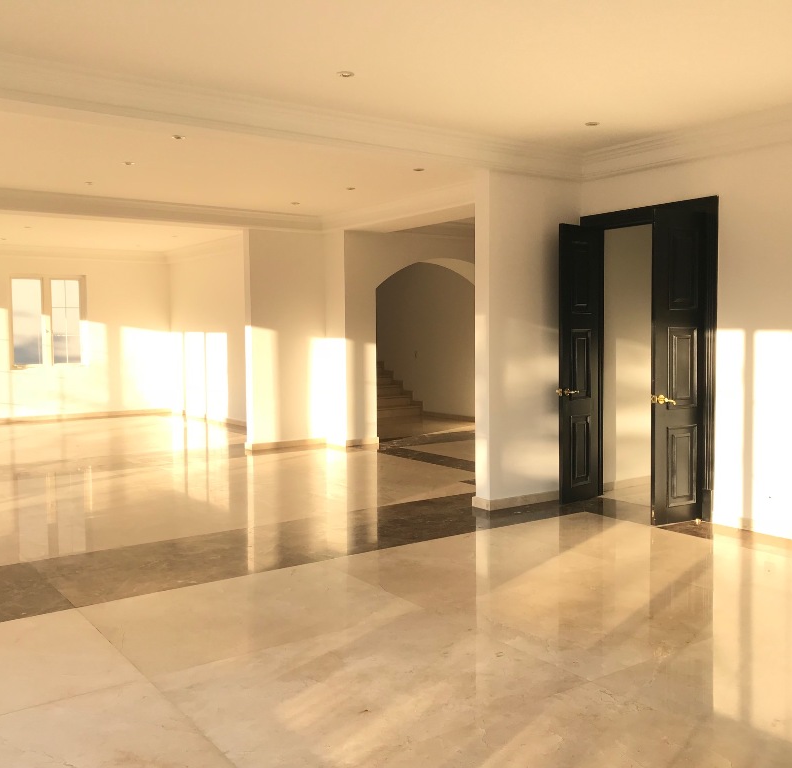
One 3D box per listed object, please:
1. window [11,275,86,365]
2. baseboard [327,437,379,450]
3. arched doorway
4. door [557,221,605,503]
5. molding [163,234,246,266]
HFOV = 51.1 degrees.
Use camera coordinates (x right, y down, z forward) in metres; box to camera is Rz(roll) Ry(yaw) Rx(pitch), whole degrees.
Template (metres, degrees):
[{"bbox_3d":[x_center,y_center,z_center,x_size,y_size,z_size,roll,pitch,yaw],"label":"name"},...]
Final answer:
[{"bbox_3d":[-5.900,-1.056,14.105,1.232,1.568,0.138,-3,5,-35],"label":"window"},{"bbox_3d":[-0.550,0.769,11.031,0.528,0.101,0.428,-3,5,-35],"label":"baseboard"},{"bbox_3d":[0.562,-0.504,11.855,2.410,2.514,0.627,-3,5,-35],"label":"arched doorway"},{"bbox_3d":[1.631,-0.172,7.307,0.513,2.416,0.049,-3,5,-35],"label":"door"},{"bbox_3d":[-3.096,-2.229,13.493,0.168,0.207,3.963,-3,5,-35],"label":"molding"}]

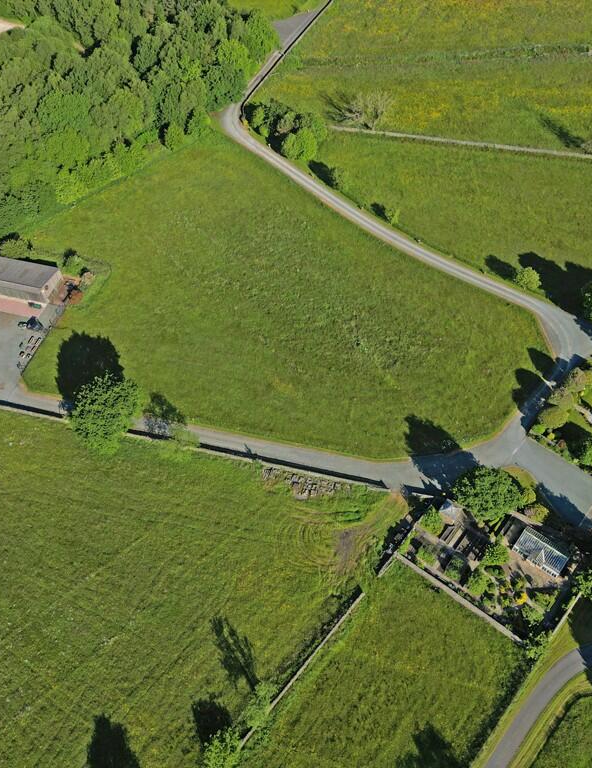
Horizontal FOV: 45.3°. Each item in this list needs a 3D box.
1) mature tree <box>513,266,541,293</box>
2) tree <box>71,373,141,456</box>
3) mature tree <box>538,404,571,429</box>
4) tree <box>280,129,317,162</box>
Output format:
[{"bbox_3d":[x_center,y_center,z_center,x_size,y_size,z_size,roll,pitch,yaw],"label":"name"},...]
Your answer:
[{"bbox_3d":[48.780,-21.990,150.480,5.620,5.720,5.620,0,50,0],"label":"mature tree"},{"bbox_3d":[-33.590,5.870,125.620,11.660,15.980,11.660,0,50,0],"label":"tree"},{"bbox_3d":[45.610,5.910,125.770,5.350,4.280,5.350,0,54,0],"label":"mature tree"},{"bbox_3d":[0.830,-57.320,170.490,8.990,7.060,8.990,0,54,0],"label":"tree"}]

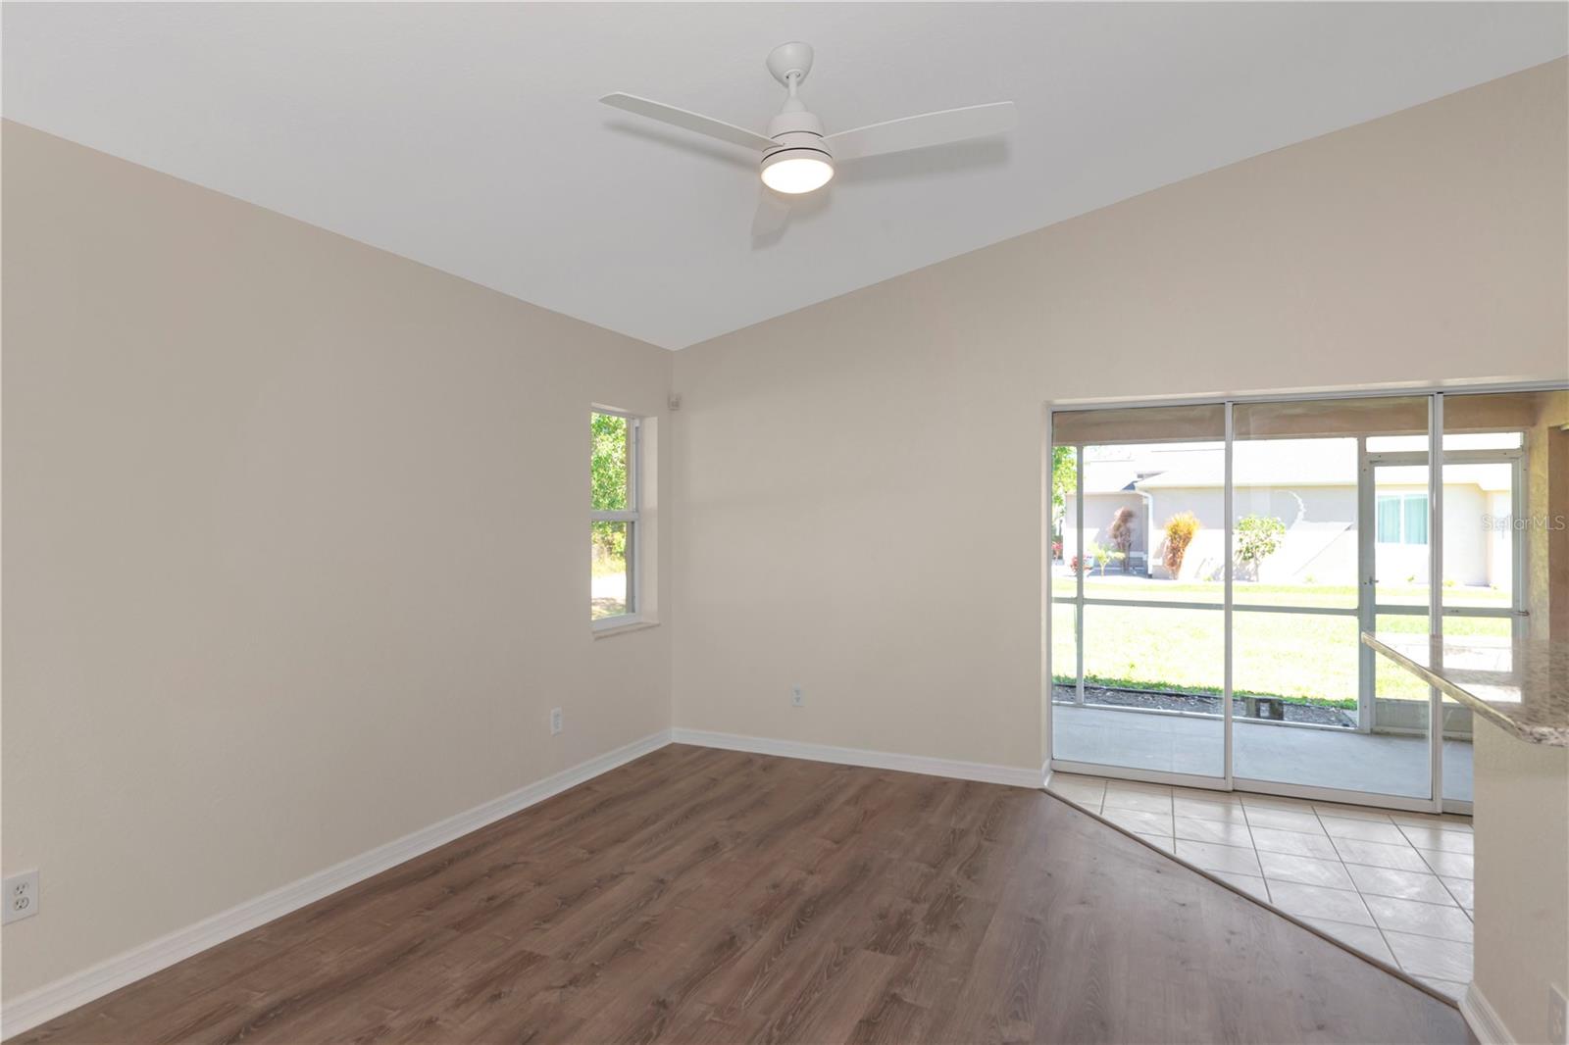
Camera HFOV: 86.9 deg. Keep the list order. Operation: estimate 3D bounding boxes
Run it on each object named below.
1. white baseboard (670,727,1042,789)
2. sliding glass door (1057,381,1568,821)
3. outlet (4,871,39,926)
[{"bbox_3d":[0.318,1.353,4.806,2.259,0.092,0.015,0,0,24],"label":"white baseboard"},{"bbox_3d":[2.575,0.364,4.119,2.420,2.029,0.120,0,0,24],"label":"sliding glass door"},{"bbox_3d":[-2.068,1.016,2.241,0.009,0.119,0.076,0,0,24],"label":"outlet"}]

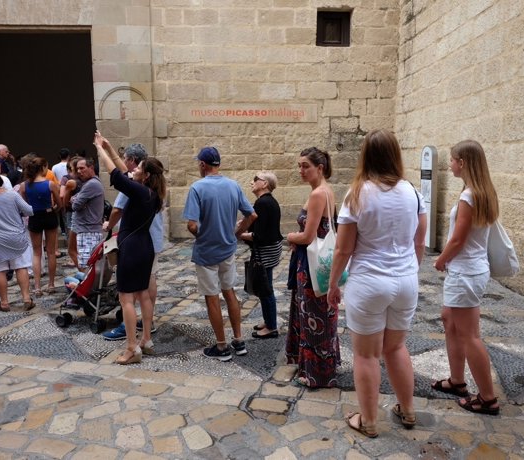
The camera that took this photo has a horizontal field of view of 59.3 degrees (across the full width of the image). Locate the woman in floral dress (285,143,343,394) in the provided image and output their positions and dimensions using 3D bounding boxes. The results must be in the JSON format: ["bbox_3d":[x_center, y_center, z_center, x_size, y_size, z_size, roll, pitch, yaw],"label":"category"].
[{"bbox_3d":[0.369,0.268,3.300,0.460,1.694,0.460,3,9,19],"label":"woman in floral dress"}]

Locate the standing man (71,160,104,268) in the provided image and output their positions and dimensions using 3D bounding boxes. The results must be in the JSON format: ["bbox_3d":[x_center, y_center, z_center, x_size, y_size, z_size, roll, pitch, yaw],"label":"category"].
[{"bbox_3d":[-1.877,0.041,5.002,0.420,1.639,0.500,1,9,3],"label":"standing man"}]

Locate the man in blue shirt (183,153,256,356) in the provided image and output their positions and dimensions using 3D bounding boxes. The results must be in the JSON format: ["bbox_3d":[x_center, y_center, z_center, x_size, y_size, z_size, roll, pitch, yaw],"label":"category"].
[{"bbox_3d":[-0.335,0.190,3.775,0.570,1.708,0.420,-6,11,-36],"label":"man in blue shirt"}]

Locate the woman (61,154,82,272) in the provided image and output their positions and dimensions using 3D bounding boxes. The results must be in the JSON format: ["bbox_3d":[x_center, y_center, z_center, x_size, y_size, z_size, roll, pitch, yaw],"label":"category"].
[{"bbox_3d":[-2.319,-0.090,5.819,0.400,1.658,0.450,3,9,22],"label":"woman"}]

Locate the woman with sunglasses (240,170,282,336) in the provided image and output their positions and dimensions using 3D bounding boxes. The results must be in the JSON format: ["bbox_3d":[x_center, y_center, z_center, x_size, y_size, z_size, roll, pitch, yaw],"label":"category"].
[{"bbox_3d":[0.005,0.221,4.208,0.420,1.519,0.460,2,9,12],"label":"woman with sunglasses"}]

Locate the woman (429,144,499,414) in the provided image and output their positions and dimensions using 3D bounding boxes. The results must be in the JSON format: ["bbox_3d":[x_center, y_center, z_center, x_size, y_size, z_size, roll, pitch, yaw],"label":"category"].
[{"bbox_3d":[1.294,0.302,2.963,0.460,1.727,0.430,3,9,22],"label":"woman"}]

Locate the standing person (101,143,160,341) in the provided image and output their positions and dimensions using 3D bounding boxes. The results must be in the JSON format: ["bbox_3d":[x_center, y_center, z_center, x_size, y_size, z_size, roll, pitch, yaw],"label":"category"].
[{"bbox_3d":[-1.163,0.108,4.166,0.550,1.754,0.520,1,9,7],"label":"standing person"}]

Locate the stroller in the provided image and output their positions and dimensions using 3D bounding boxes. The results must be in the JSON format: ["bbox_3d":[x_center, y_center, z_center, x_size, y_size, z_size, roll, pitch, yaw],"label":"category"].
[{"bbox_3d":[-1.629,0.447,4.454,0.692,1.000,0.450,4,9,24],"label":"stroller"}]

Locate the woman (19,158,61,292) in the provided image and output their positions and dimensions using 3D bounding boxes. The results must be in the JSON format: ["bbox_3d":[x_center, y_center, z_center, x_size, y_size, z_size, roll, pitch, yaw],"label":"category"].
[{"bbox_3d":[-2.677,-0.049,5.592,0.500,1.644,0.360,-3,9,-20],"label":"woman"}]

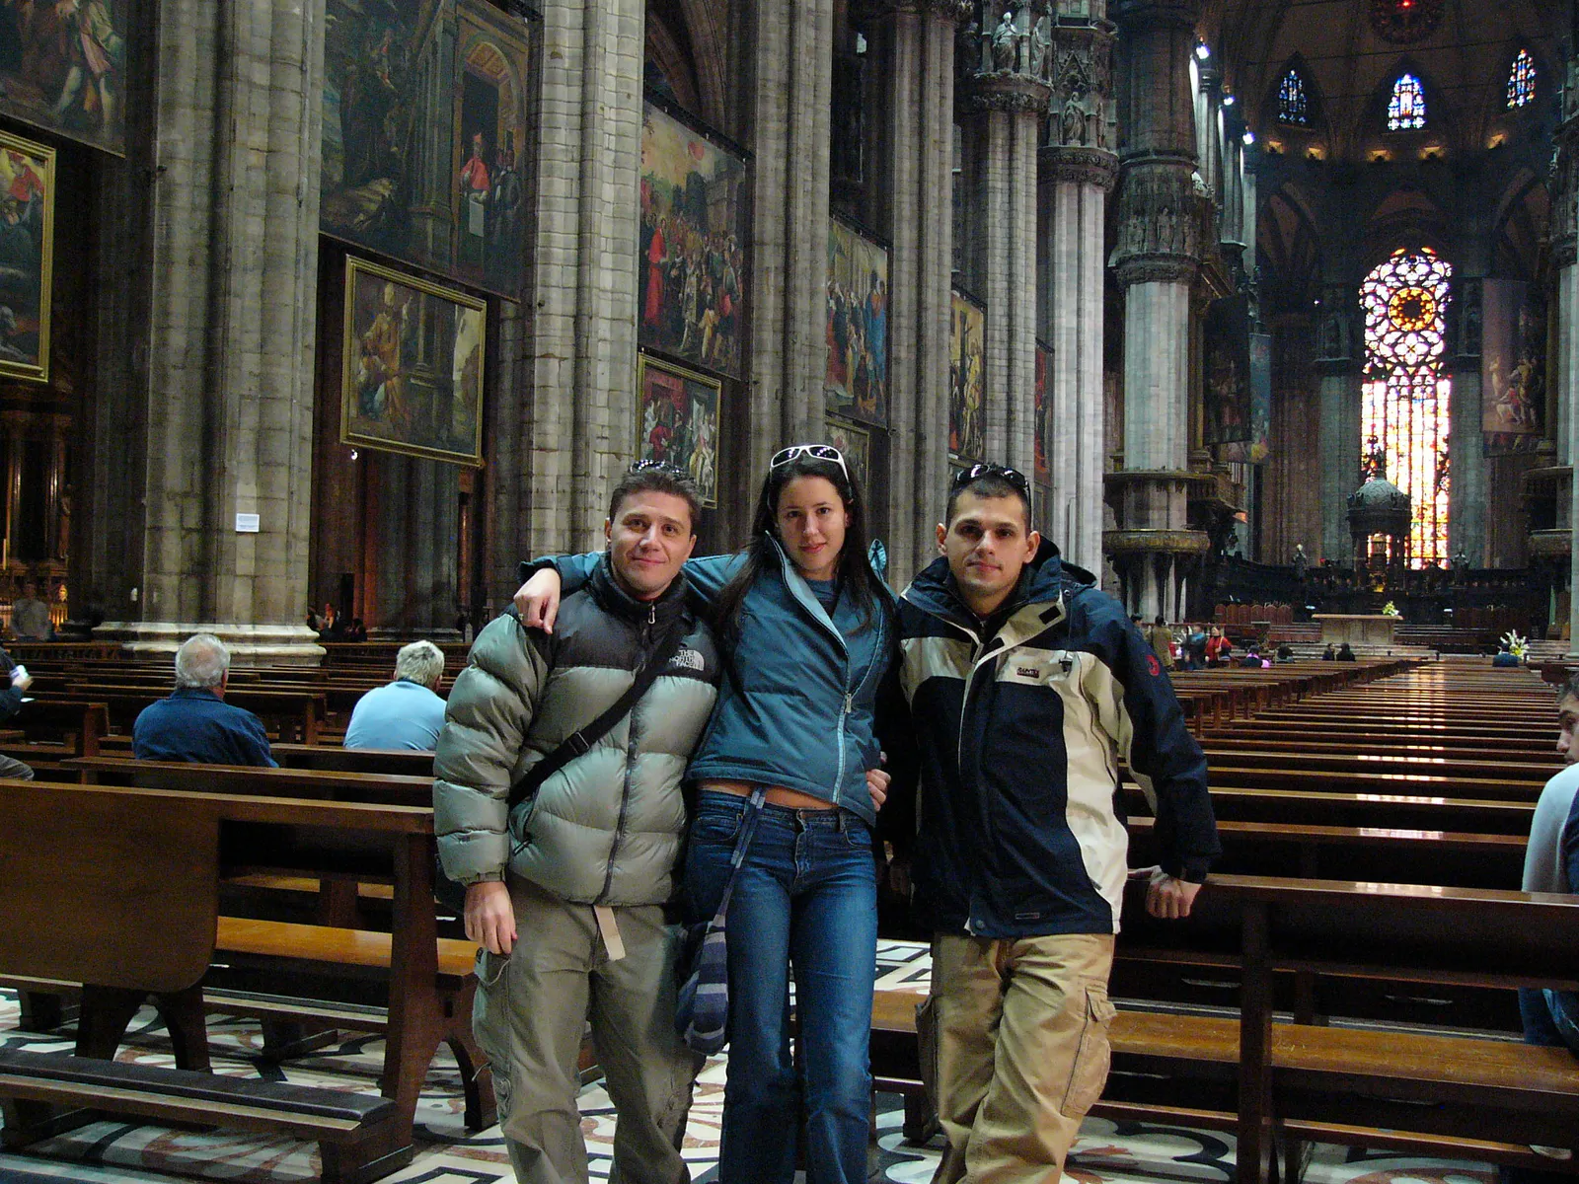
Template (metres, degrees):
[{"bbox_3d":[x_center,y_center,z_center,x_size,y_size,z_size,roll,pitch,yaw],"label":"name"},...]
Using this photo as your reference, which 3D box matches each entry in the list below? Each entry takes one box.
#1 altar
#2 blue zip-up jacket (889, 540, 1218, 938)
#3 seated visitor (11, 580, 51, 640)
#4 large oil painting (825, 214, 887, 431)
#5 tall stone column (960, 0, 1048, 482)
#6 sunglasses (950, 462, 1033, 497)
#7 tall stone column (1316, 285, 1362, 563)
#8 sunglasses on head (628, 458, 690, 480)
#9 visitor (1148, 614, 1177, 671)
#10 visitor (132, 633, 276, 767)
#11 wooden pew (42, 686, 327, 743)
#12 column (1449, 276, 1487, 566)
[{"bbox_3d":[23.413,1.567,77.000,3.700,1.180,1.350,1,-1,21],"label":"altar"},{"bbox_3d":[0.477,0.266,3.400,0.600,0.730,0.360,1,-1,13],"label":"blue zip-up jacket"},{"bbox_3d":[-10.741,0.813,26.500,0.520,1.800,0.360,1,-1,6],"label":"seated visitor"},{"bbox_3d":[1.440,-6.719,46.456,0.150,4.700,5.900,1,-1,21],"label":"large oil painting"},{"bbox_3d":[7.255,-9.272,61.221,3.000,24.000,3.000,1,-1,21],"label":"tall stone column"},{"bbox_3d":[0.363,-0.172,3.370,0.148,0.055,0.150,-1,-42,3],"label":"sunglasses"},{"bbox_3d":[33.830,-7.517,115.000,2.900,22.600,2.900,1,-1,21],"label":"tall stone column"},{"bbox_3d":[-0.244,-0.204,3.570,0.145,0.140,0.050,7,42,1],"label":"sunglasses on head"},{"bbox_3d":[8.153,1.465,41.000,0.500,1.760,0.340,1,-1,21],"label":"visitor"},{"bbox_3d":[-1.887,0.821,6.505,0.500,1.340,0.750,1,-1,21],"label":"visitor"},{"bbox_3d":[-3.915,1.105,12.250,2.200,0.920,0.680,1,-1,21],"label":"wooden pew"},{"bbox_3d":[40.993,-7.420,113.000,2.900,22.600,2.900,1,-1,21],"label":"column"}]

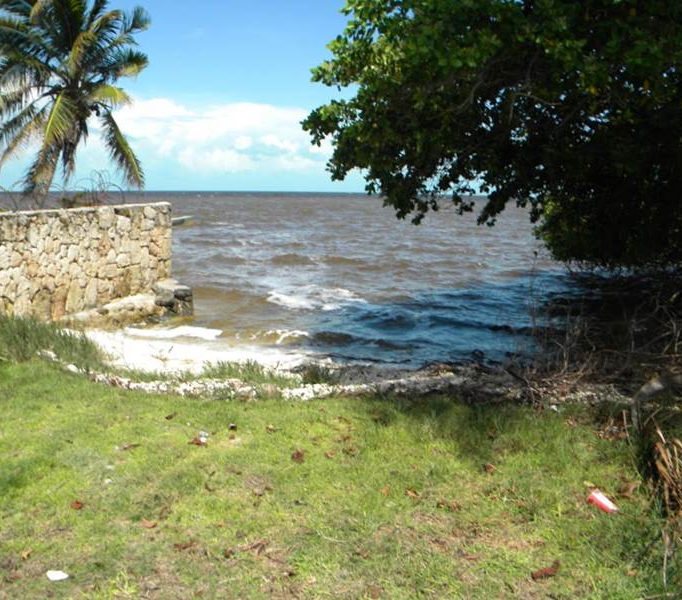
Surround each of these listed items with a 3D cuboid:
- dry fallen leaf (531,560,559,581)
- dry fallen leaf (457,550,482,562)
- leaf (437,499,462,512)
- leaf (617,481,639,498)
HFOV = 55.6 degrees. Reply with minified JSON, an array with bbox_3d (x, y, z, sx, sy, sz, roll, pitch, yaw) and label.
[{"bbox_3d":[0.881,1.166,2.789,0.130,0.035,0.055,-4,10,-25],"label":"dry fallen leaf"},{"bbox_3d":[0.572,1.151,2.904,0.110,0.022,0.050,2,10,12],"label":"dry fallen leaf"},{"bbox_3d":[0.565,1.070,3.369,0.120,0.030,0.070,3,10,15],"label":"leaf"},{"bbox_3d":[1.578,1.040,3.553,0.115,0.040,0.085,-6,11,-34],"label":"leaf"}]

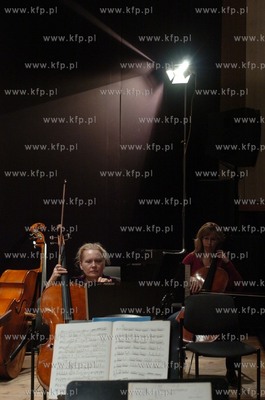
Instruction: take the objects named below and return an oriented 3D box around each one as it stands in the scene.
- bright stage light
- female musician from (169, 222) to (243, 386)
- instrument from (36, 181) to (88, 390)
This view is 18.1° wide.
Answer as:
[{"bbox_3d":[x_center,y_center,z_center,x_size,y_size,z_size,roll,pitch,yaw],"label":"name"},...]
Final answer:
[{"bbox_3d":[0.470,-1.303,8.500,0.280,0.260,0.260,0,17,39],"label":"bright stage light"},{"bbox_3d":[0.585,0.820,6.620,0.620,1.260,0.750,0,-1,7],"label":"female musician"},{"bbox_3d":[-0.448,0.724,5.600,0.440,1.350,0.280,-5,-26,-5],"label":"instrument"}]

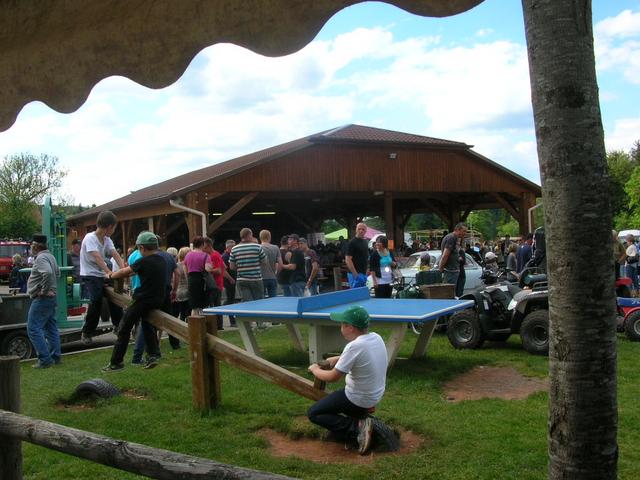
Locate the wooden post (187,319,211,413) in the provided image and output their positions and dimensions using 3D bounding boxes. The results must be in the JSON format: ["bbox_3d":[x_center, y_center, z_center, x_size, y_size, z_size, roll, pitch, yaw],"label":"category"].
[{"bbox_3d":[-1.096,1.128,5.860,0.115,0.860,0.115,-2,0,34],"label":"wooden post"}]

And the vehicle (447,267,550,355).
[{"bbox_3d":[2.680,0.955,9.100,1.800,1.100,1.050,-2,0,28],"label":"vehicle"}]

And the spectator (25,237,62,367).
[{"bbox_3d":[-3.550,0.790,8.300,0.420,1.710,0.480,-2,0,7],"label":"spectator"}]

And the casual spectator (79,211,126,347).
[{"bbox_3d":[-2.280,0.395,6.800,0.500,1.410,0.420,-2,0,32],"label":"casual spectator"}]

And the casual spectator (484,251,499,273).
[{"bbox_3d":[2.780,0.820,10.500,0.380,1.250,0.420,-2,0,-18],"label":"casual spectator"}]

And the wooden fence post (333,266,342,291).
[{"bbox_3d":[0.420,1.090,15.500,0.200,0.820,0.200,-2,0,30],"label":"wooden fence post"}]

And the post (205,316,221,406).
[{"bbox_3d":[-0.990,1.144,6.040,0.115,0.870,0.115,-2,0,34],"label":"post"}]

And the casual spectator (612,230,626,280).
[{"bbox_3d":[6.650,0.610,14.500,0.500,1.660,0.380,-2,0,18],"label":"casual spectator"}]

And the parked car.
[{"bbox_3d":[2.850,0.930,16.500,1.520,1.380,3.700,-2,0,44],"label":"parked car"}]

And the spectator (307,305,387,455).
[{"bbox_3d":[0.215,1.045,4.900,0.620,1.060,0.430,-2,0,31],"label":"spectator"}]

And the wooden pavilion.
[{"bbox_3d":[-2.800,-1.260,31.000,15.900,5.850,22.000,-2,0,-30],"label":"wooden pavilion"}]

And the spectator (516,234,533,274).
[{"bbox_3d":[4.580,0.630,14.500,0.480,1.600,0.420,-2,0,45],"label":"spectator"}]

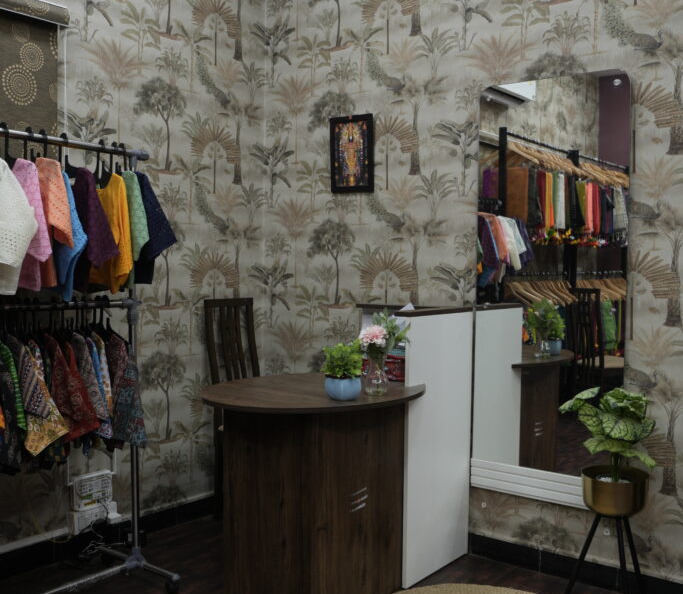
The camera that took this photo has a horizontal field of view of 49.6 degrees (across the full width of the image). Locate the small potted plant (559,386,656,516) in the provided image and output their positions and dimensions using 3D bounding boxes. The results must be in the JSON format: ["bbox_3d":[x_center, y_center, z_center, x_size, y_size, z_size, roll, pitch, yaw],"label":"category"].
[{"bbox_3d":[0.919,0.523,2.537,0.330,0.429,0.300,1,1,38],"label":"small potted plant"}]

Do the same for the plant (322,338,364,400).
[{"bbox_3d":[0.000,0.226,2.308,0.131,0.186,0.125,1,1,0],"label":"plant"}]

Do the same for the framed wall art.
[{"bbox_3d":[0.047,-0.656,3.404,0.243,0.350,0.022,1,3,38],"label":"framed wall art"}]

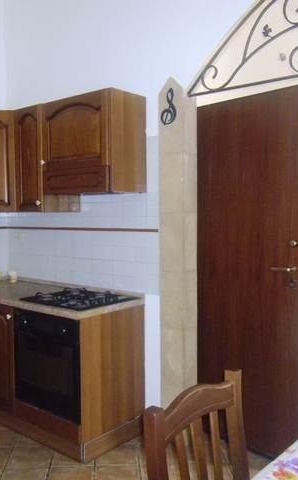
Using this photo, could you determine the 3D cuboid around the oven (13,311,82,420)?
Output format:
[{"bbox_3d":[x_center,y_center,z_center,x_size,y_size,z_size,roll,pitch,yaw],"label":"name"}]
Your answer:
[{"bbox_3d":[-0.454,0.721,3.051,0.618,0.584,0.520,2,3,40],"label":"oven"}]

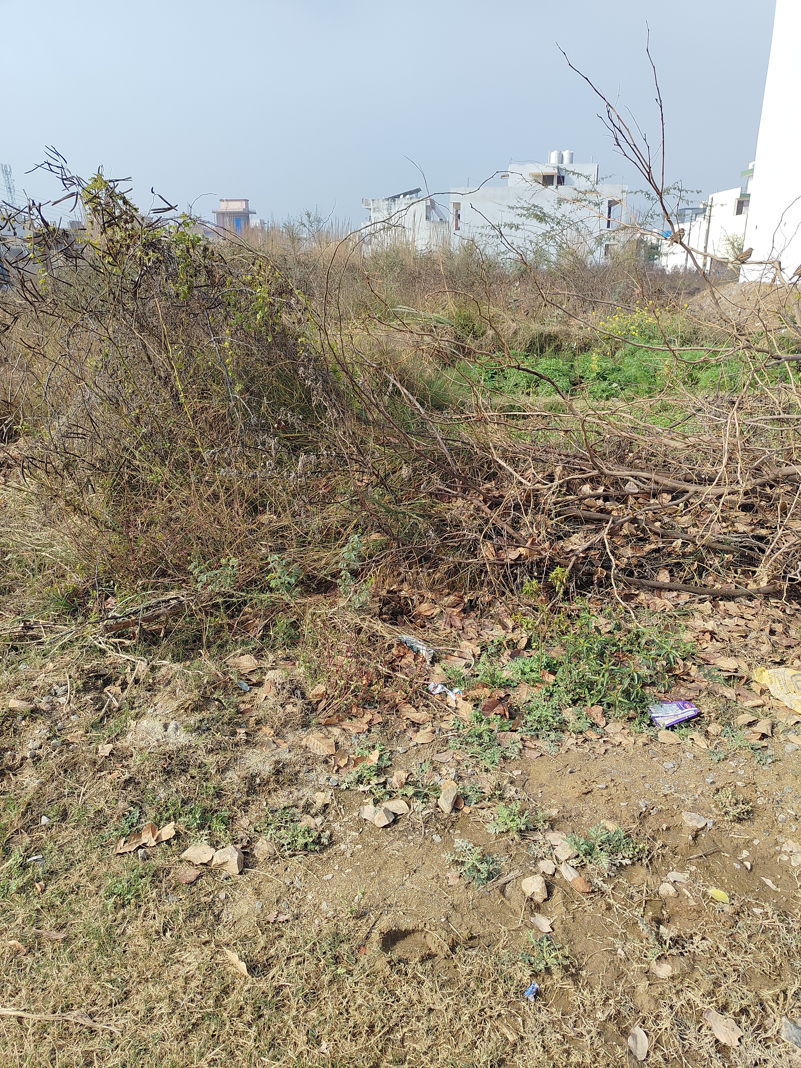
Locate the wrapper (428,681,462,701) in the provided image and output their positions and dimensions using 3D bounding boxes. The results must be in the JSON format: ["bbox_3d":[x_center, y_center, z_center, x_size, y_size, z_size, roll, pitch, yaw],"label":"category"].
[{"bbox_3d":[0.167,0.598,2.826,0.143,0.035,0.076,8,19,23],"label":"wrapper"}]

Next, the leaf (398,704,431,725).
[{"bbox_3d":[0.047,0.648,2.678,0.138,0.030,0.064,12,21,32],"label":"leaf"}]

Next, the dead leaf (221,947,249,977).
[{"bbox_3d":[-0.376,0.967,1.673,0.100,0.025,0.032,18,28,41],"label":"dead leaf"}]

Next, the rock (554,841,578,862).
[{"bbox_3d":[0.449,0.862,2.011,0.064,0.032,0.055,0,18,0],"label":"rock"}]

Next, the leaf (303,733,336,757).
[{"bbox_3d":[-0.273,0.709,2.483,0.093,0.030,0.116,-6,19,-19],"label":"leaf"}]

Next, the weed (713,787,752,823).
[{"bbox_3d":[0.979,0.795,2.178,0.113,0.062,0.113,0,18,0],"label":"weed"}]

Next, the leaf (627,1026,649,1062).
[{"bbox_3d":[0.483,1.030,1.500,0.035,0.025,0.069,7,19,20],"label":"leaf"}]

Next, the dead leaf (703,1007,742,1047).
[{"bbox_3d":[0.666,1.022,1.537,0.047,0.020,0.083,-7,19,-22],"label":"dead leaf"}]

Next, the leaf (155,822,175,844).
[{"bbox_3d":[-0.651,0.825,2.042,0.058,0.040,0.055,-1,21,0],"label":"leaf"}]

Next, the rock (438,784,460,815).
[{"bbox_3d":[0.142,0.780,2.175,0.064,0.059,0.089,0,18,0],"label":"rock"}]

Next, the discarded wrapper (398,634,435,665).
[{"bbox_3d":[0.067,0.482,3.101,0.191,0.048,0.076,15,23,38],"label":"discarded wrapper"}]

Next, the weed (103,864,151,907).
[{"bbox_3d":[-0.689,0.888,1.870,0.110,0.045,0.130,-1,21,0],"label":"weed"}]

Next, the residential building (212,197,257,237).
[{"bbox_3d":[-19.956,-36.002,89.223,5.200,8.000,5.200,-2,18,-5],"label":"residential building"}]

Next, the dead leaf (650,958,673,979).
[{"bbox_3d":[0.579,0.961,1.641,0.050,0.027,0.047,-1,21,0],"label":"dead leaf"}]

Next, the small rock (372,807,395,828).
[{"bbox_3d":[-0.048,0.810,2.113,0.063,0.041,0.056,0,18,0],"label":"small rock"}]

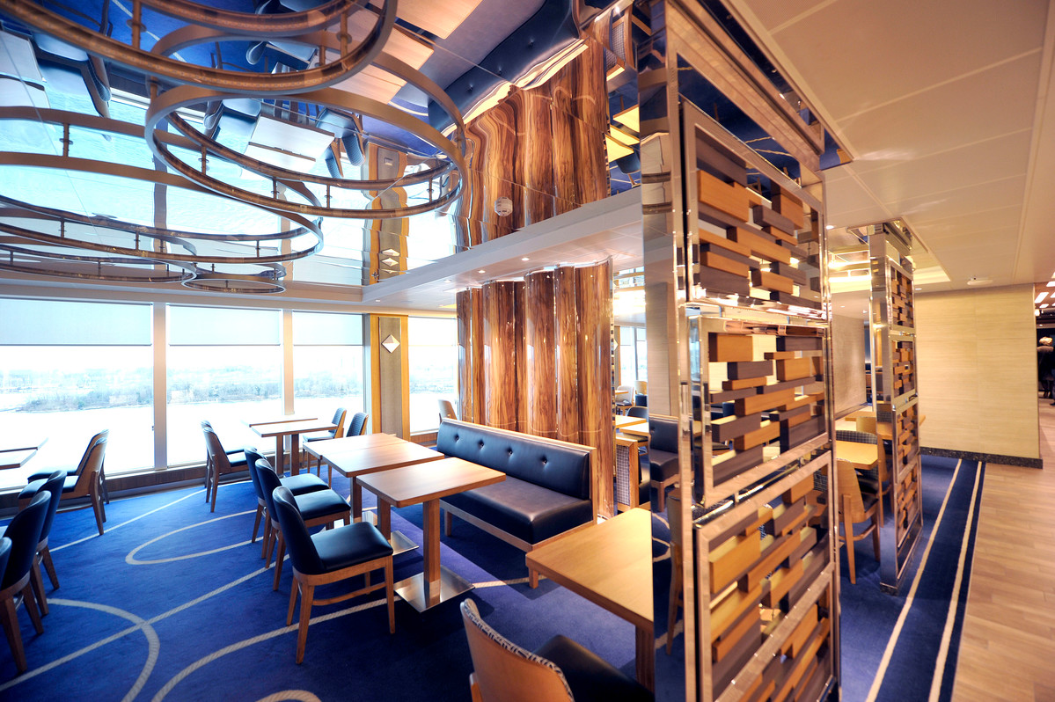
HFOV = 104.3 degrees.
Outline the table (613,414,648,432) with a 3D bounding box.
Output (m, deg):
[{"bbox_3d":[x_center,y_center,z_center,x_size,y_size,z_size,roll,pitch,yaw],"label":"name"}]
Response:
[{"bbox_3d":[0.945,1.203,4.867,0.757,0.750,0.650,0,-1,-41],"label":"table"}]

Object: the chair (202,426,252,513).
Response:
[{"bbox_3d":[-3.237,1.241,4.499,0.555,0.855,0.490,-1,-1,-42],"label":"chair"}]

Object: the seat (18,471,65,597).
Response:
[{"bbox_3d":[-3.291,1.221,2.579,0.555,0.855,0.490,-1,-1,-41],"label":"seat"}]

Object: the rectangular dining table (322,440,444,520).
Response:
[{"bbox_3d":[-1.159,1.221,3.314,0.757,0.750,0.650,0,-1,-41],"label":"rectangular dining table"}]

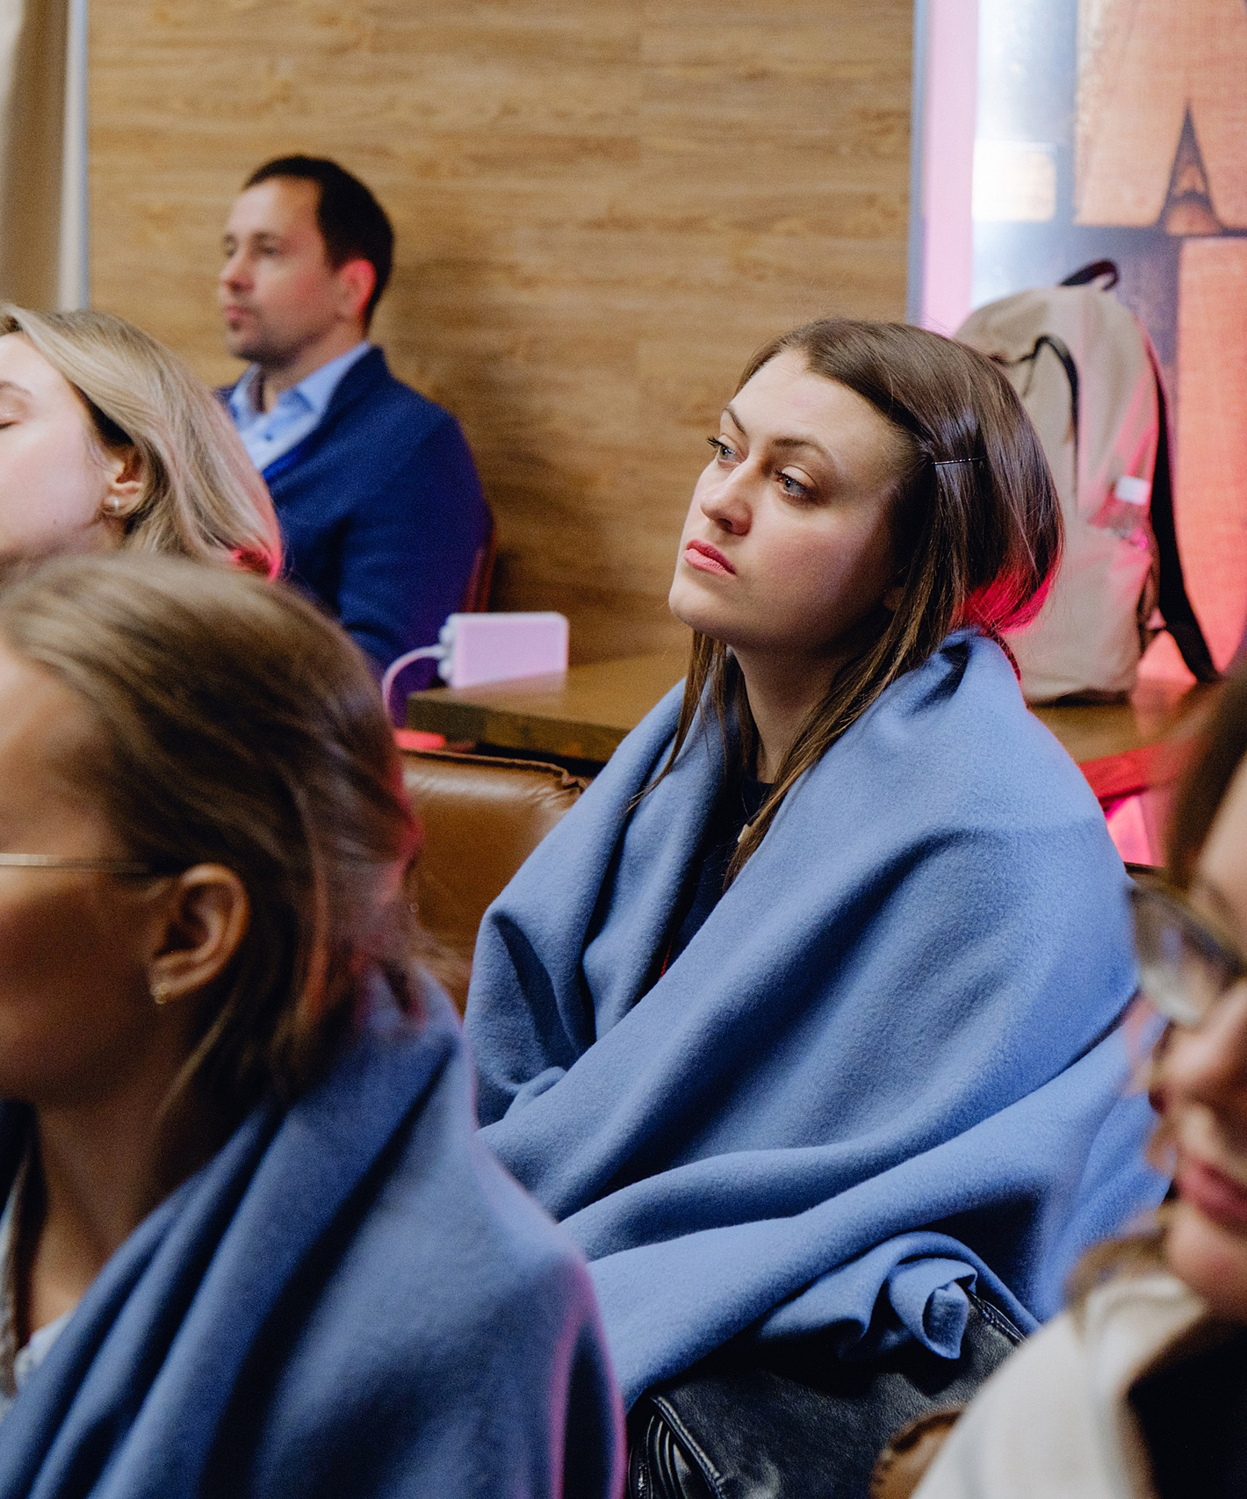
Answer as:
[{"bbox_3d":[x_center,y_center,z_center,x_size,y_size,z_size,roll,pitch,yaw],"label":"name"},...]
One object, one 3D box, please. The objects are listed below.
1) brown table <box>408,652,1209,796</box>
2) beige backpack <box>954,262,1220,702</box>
[{"bbox_3d":[0.289,0.311,4.330,0.794,0.750,0.724,9,13,38],"label":"brown table"},{"bbox_3d":[0.515,-0.309,4.334,0.180,0.475,0.280,-6,12,-32],"label":"beige backpack"}]

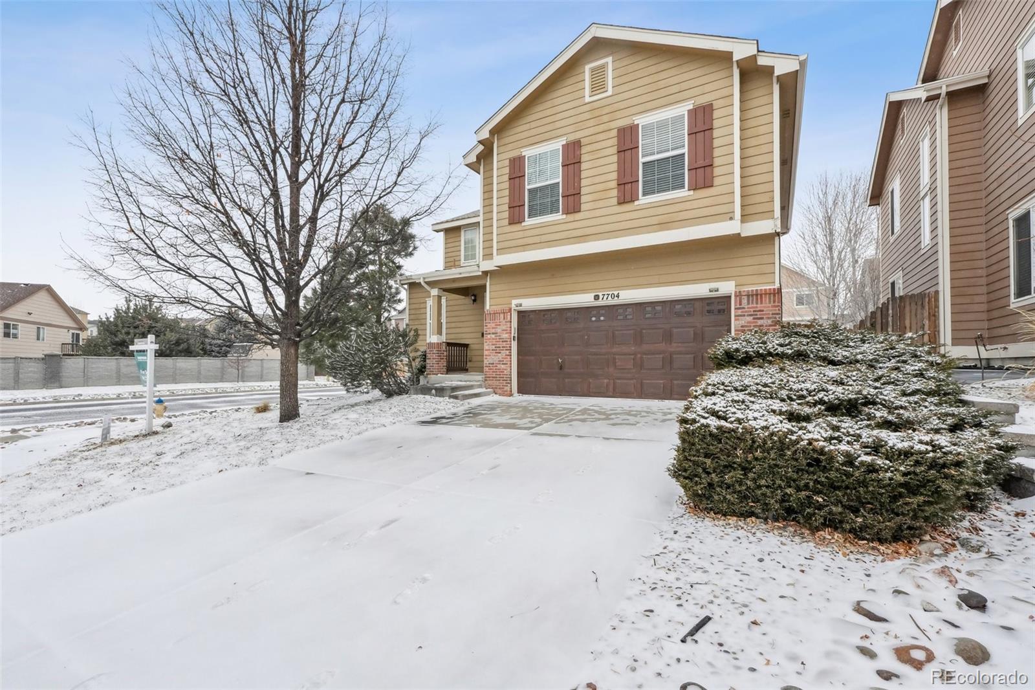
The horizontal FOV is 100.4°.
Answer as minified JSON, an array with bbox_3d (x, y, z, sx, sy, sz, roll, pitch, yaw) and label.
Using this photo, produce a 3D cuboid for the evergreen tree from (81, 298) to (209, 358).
[{"bbox_3d":[-28.662,-0.480,33.500,7.400,6.326,7.000,-1,-1,31],"label":"evergreen tree"}]

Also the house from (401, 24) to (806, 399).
[{"bbox_3d":[2.885,-2.590,15.138,11.500,7.850,11.950,-1,-1,31],"label":"house"}]

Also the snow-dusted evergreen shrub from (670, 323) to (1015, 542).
[{"bbox_3d":[2.971,0.518,4.097,2.260,1.600,3.300,-1,-1,31],"label":"snow-dusted evergreen shrub"}]

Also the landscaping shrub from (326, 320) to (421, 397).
[{"bbox_3d":[-3.814,0.395,11.400,2.350,2.000,2.300,-1,-1,31],"label":"landscaping shrub"}]

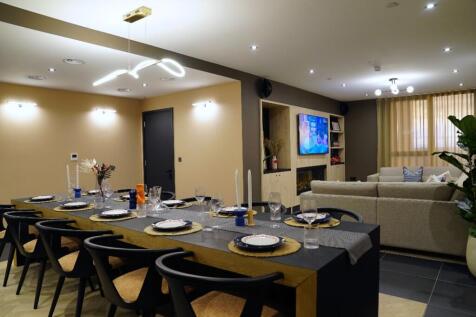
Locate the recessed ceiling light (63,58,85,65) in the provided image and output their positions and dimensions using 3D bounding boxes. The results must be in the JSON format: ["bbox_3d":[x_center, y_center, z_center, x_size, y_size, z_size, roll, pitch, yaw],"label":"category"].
[{"bbox_3d":[-1.954,-1.152,3.767,0.220,0.040,0.220,0,2,39],"label":"recessed ceiling light"}]

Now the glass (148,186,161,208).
[{"bbox_3d":[-0.721,0.358,2.744,0.088,0.225,0.088,0,2,39],"label":"glass"}]

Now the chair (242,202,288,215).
[{"bbox_3d":[0.196,0.811,2.893,0.580,0.725,0.540,0,2,38],"label":"chair"}]

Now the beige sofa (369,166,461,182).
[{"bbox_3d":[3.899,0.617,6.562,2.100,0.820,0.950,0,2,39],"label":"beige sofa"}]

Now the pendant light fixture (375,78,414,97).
[{"bbox_3d":[2.897,-1.319,5.868,0.720,0.290,0.660,0,2,26],"label":"pendant light fixture"}]

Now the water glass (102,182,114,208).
[{"bbox_3d":[-1.262,0.352,3.078,0.090,0.245,0.090,0,2,39],"label":"water glass"}]

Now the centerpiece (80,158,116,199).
[{"bbox_3d":[-1.502,0.227,3.407,0.380,0.465,0.320,-2,2,-24],"label":"centerpiece"}]

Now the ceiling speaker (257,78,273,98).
[{"bbox_3d":[0.447,-1.176,5.353,0.160,0.340,0.330,0,2,38],"label":"ceiling speaker"}]

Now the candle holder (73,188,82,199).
[{"bbox_3d":[-1.935,0.417,3.820,0.100,0.108,0.100,0,2,39],"label":"candle holder"}]

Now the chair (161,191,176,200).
[{"bbox_3d":[-0.904,0.823,3.855,0.570,0.750,0.540,0,2,39],"label":"chair"}]

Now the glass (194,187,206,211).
[{"bbox_3d":[-0.322,0.345,2.726,0.095,0.215,0.095,-2,2,-7],"label":"glass"}]

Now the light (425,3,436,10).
[{"bbox_3d":[1.694,-1.331,2.789,0.095,0.030,0.095,0,2,38],"label":"light"}]

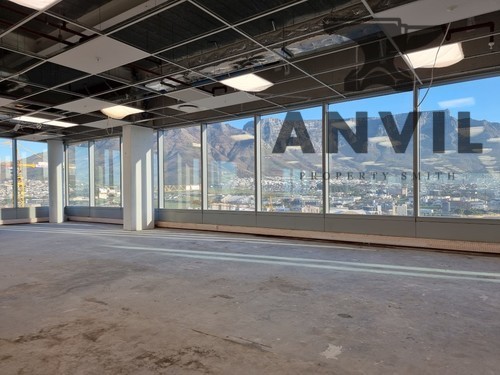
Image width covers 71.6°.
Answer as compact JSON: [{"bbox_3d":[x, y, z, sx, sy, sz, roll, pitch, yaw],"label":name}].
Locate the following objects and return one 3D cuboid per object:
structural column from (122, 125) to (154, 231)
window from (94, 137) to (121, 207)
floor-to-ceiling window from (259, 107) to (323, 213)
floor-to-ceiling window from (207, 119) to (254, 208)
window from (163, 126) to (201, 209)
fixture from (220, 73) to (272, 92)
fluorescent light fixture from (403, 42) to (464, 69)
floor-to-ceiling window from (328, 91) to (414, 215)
[{"bbox_3d":[-2.764,-0.232,8.615,0.360,2.520,0.660,-1,-1,35],"label":"structural column"},{"bbox_3d":[-4.295,-0.435,10.360,1.400,1.990,0.100,-1,-1,35],"label":"window"},{"bbox_3d":[0.807,-0.492,6.885,1.454,2.040,0.101,-1,-1,35],"label":"floor-to-ceiling window"},{"bbox_3d":[-0.476,-0.492,7.709,1.400,1.990,0.100,-1,-1,35],"label":"floor-to-ceiling window"},{"bbox_3d":[-1.724,-0.473,8.575,1.400,1.990,0.100,-1,-1,35],"label":"window"},{"bbox_3d":[-0.064,-1.504,5.088,0.590,0.090,0.590,-1,-1,35],"label":"fixture"},{"bbox_3d":[2.265,-1.548,4.268,0.606,0.091,0.606,-1,-1,35],"label":"fluorescent light fixture"},{"bbox_3d":[2.059,-0.507,6.016,1.454,2.040,0.101,-1,-1,35],"label":"floor-to-ceiling window"}]

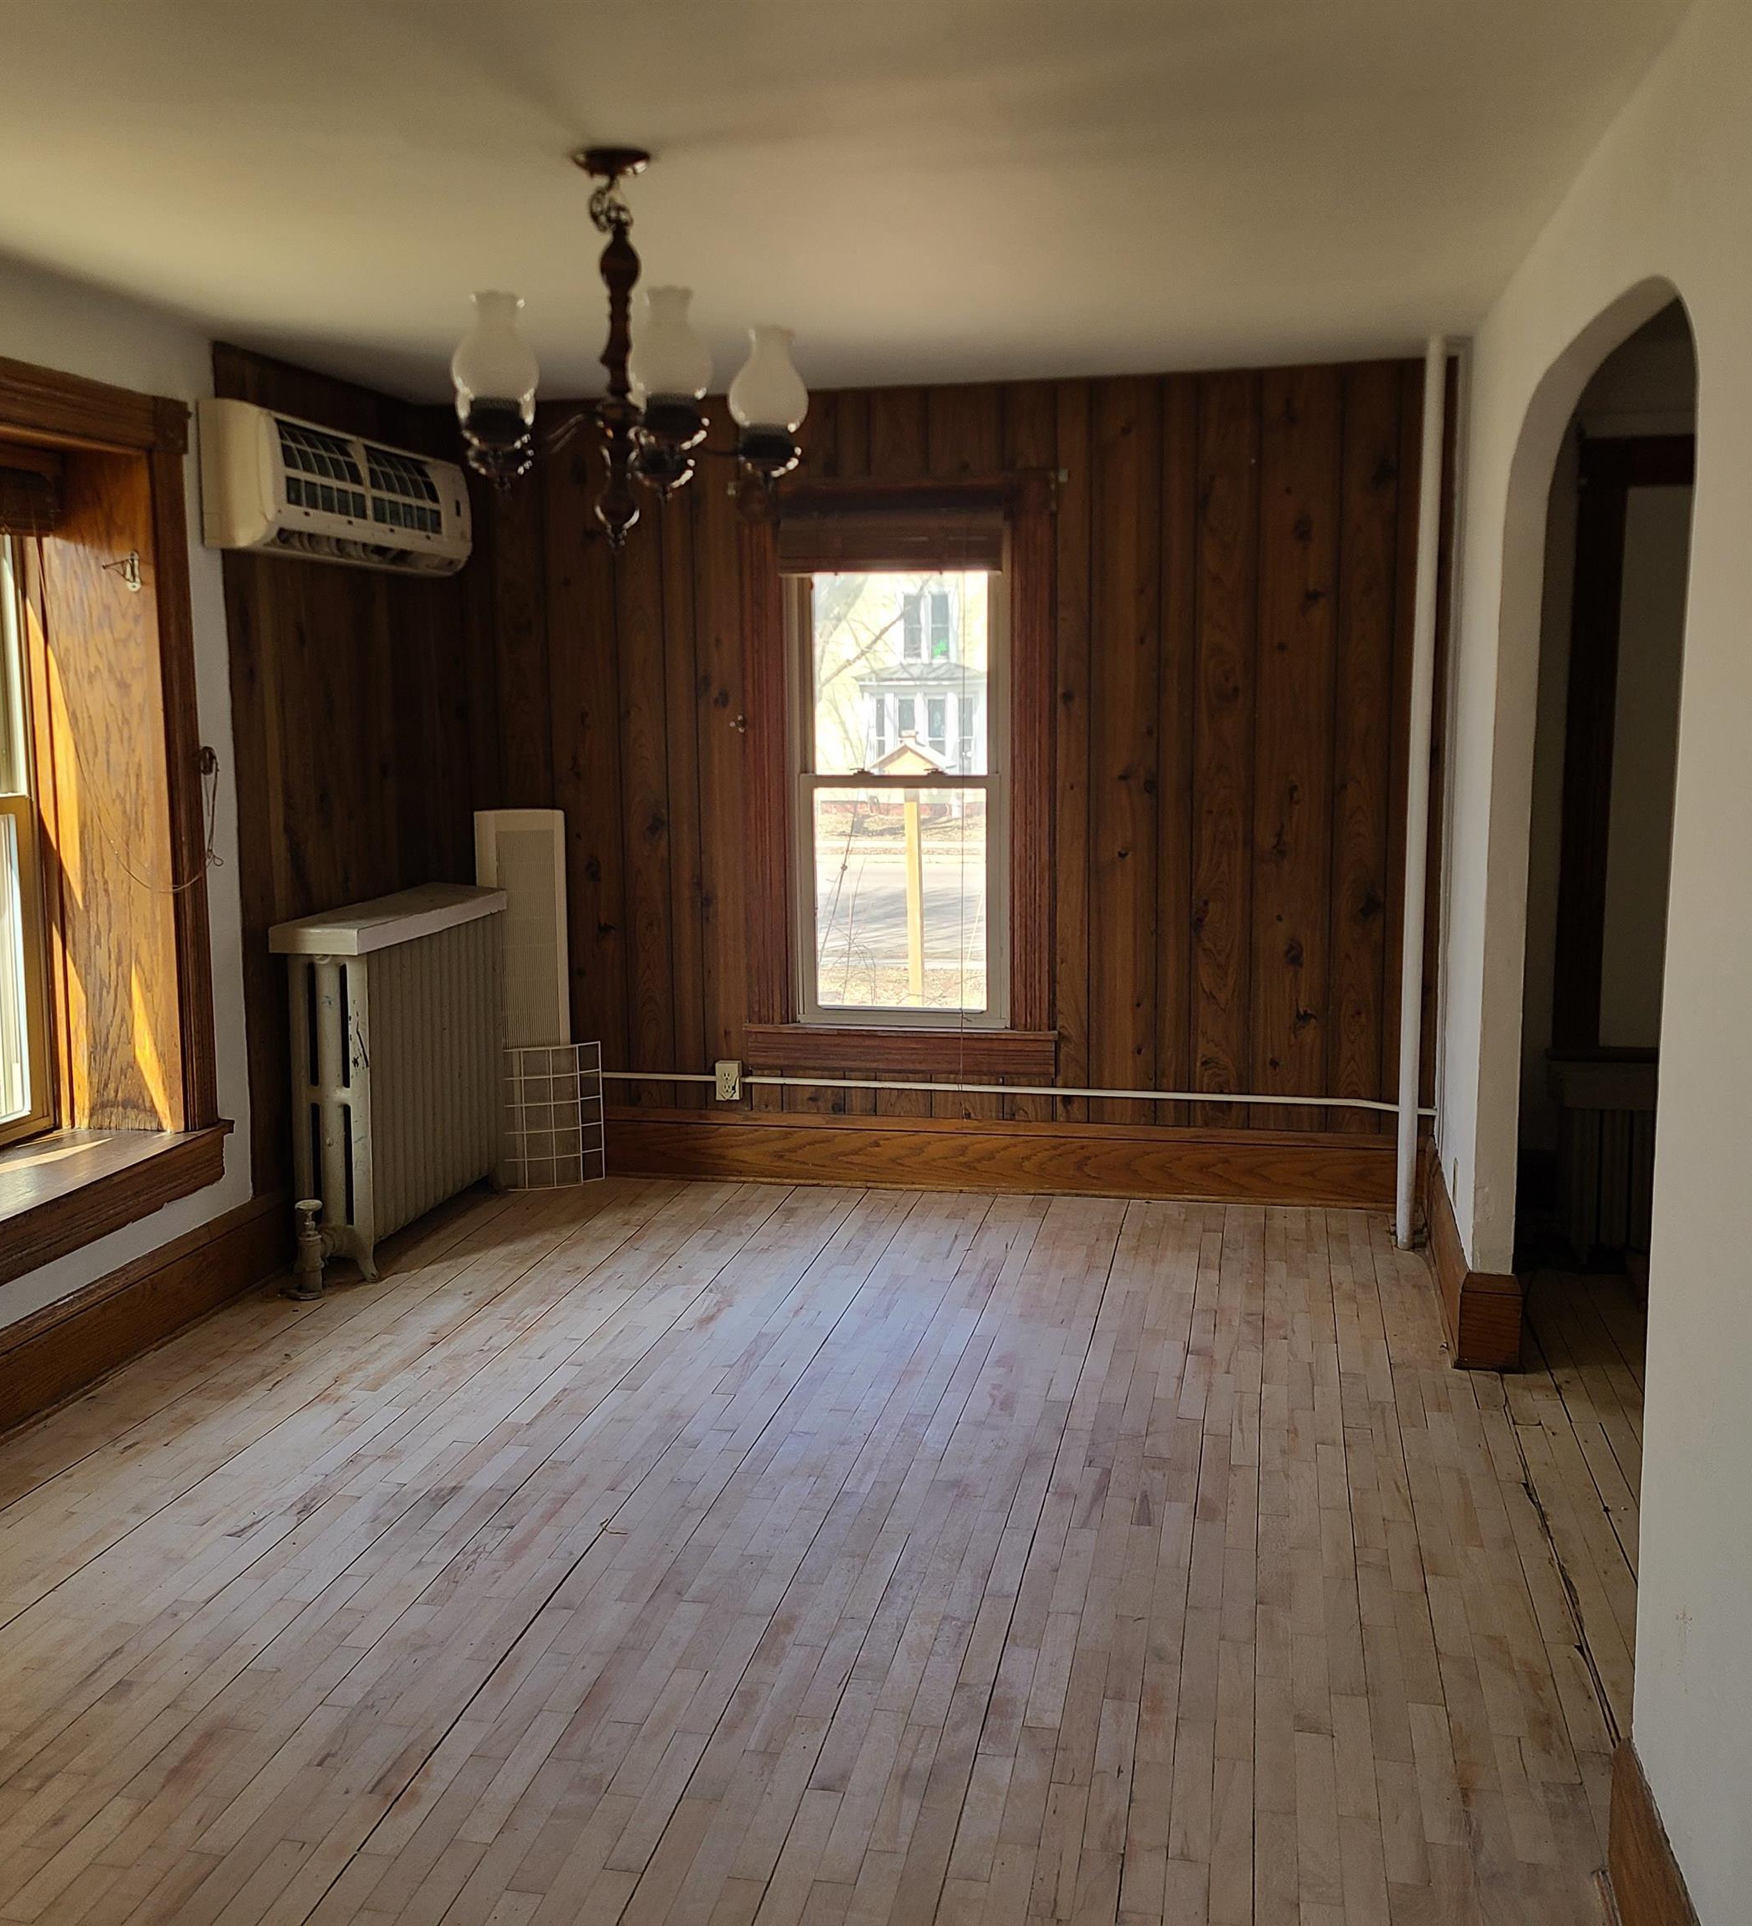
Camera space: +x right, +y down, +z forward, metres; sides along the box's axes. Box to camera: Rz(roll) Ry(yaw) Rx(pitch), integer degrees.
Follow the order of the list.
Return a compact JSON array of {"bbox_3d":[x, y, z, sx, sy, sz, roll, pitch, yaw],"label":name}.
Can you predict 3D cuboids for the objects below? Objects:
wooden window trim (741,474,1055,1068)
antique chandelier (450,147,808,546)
[{"bbox_3d":[0.077,-0.561,5.973,0.972,1.837,0.148,1,8,11],"label":"wooden window trim"},{"bbox_3d":[-0.431,-1.065,3.361,0.607,0.662,0.616,1,8,11],"label":"antique chandelier"}]

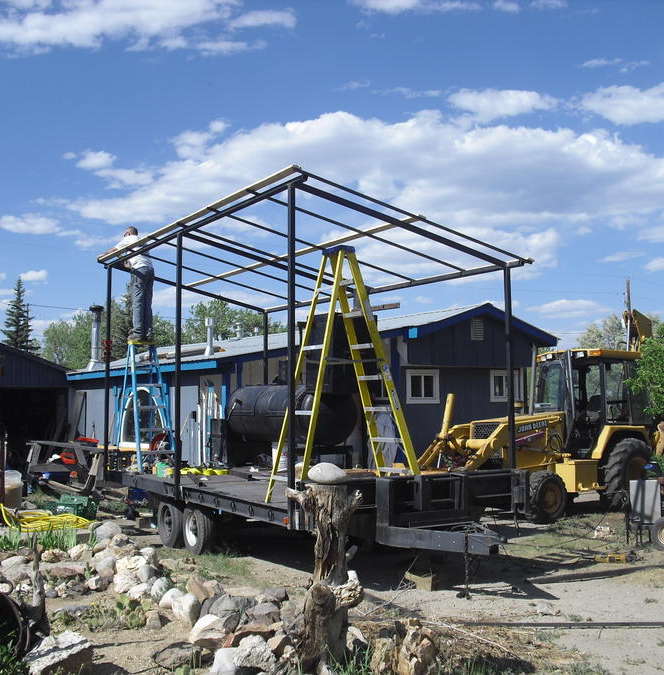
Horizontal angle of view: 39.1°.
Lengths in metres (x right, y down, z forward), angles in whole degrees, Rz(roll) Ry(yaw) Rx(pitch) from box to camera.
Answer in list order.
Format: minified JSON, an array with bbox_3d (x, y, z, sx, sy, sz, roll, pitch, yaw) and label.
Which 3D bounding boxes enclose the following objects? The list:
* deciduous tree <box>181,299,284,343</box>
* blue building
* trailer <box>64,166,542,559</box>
[{"bbox_3d":[-5.300,1.760,50.000,5.900,7.700,5.900,0,-4,0],"label":"deciduous tree"},{"bbox_3d":[-2.800,2.100,29.000,4.500,3.800,23.500,2,-5,-29],"label":"blue building"},{"bbox_3d":[-0.341,0.541,10.503,2.679,3.657,7.115,2,-4,-29],"label":"trailer"}]

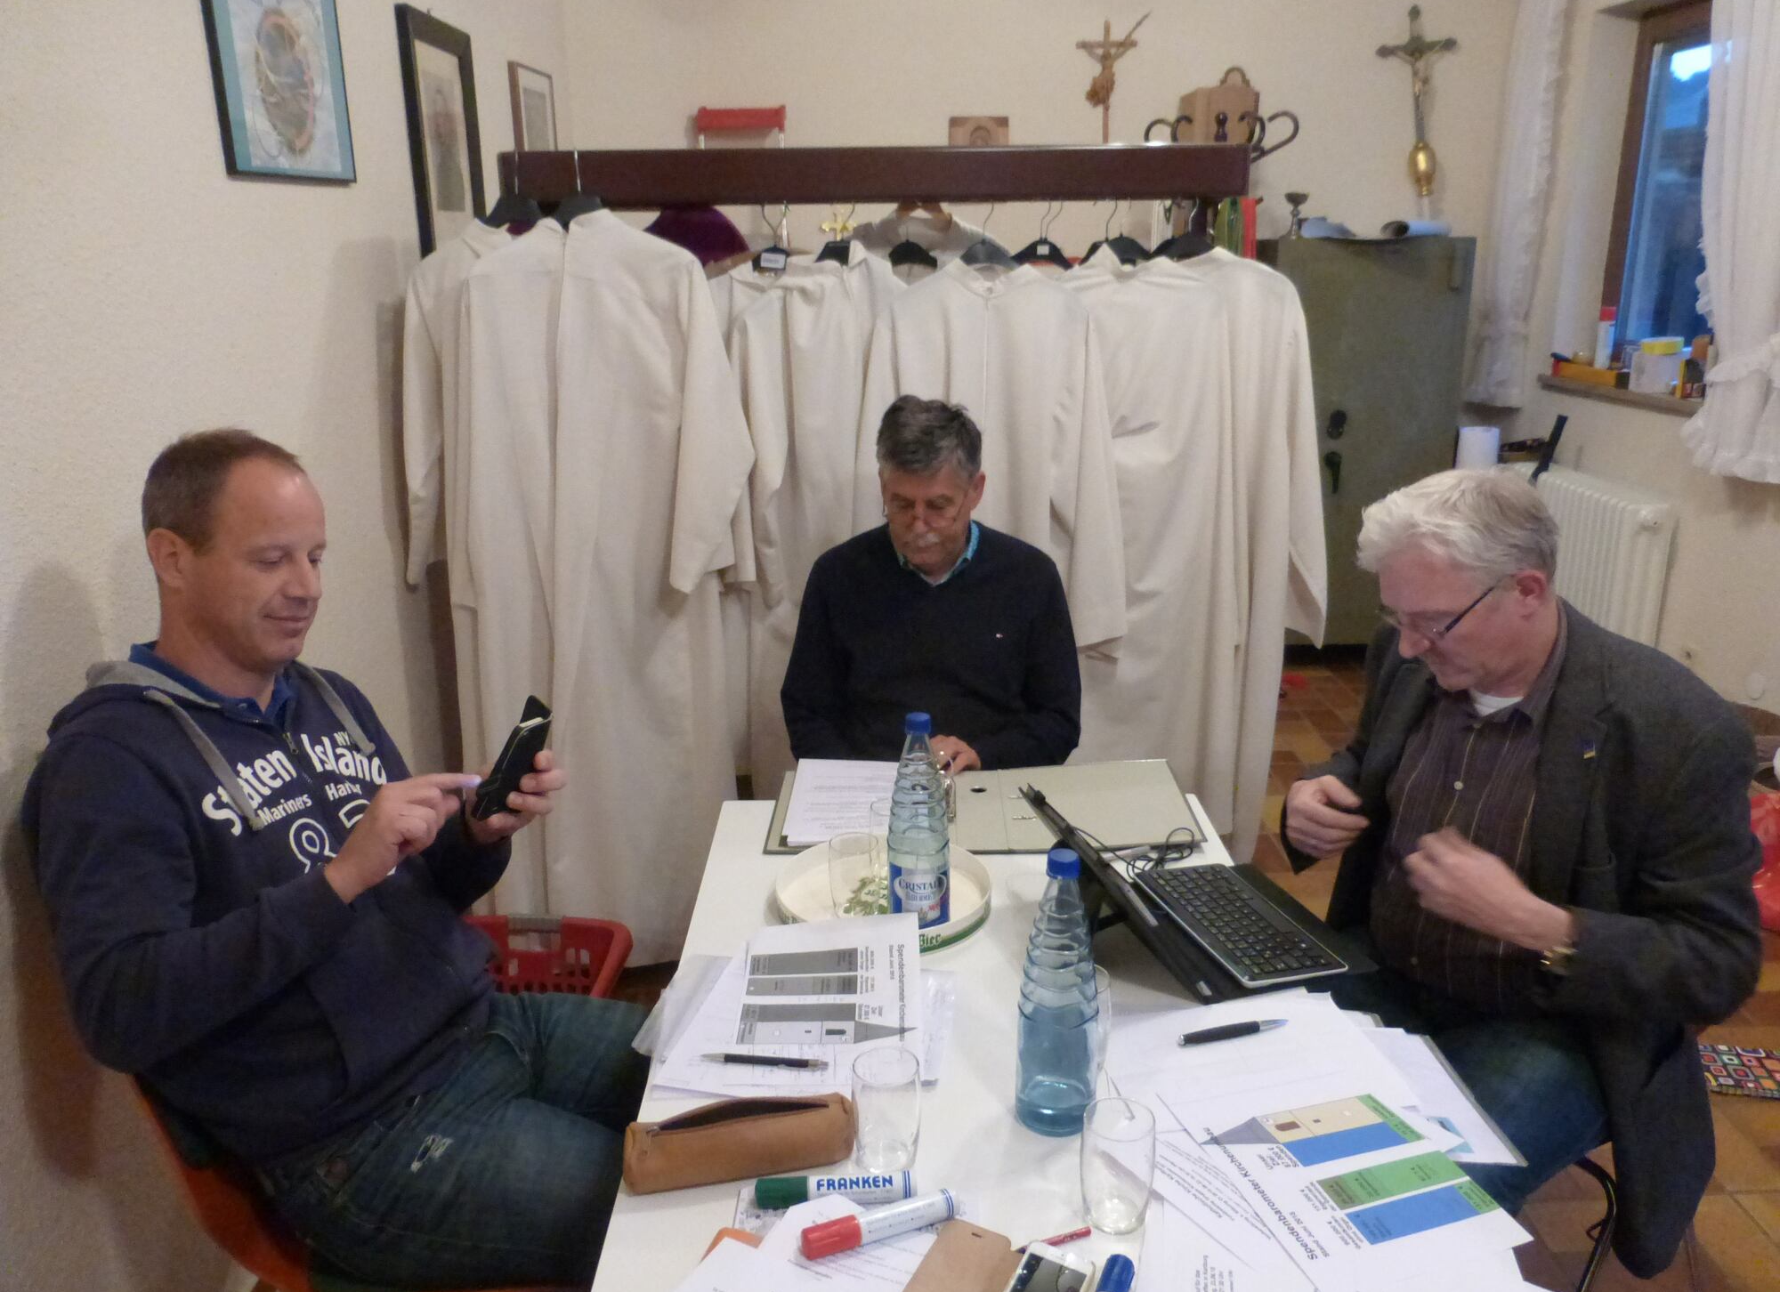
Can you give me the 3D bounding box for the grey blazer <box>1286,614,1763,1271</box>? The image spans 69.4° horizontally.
[{"bbox_3d":[0.796,0.342,1.674,0.470,0.710,0.550,-11,20,-30],"label":"grey blazer"}]

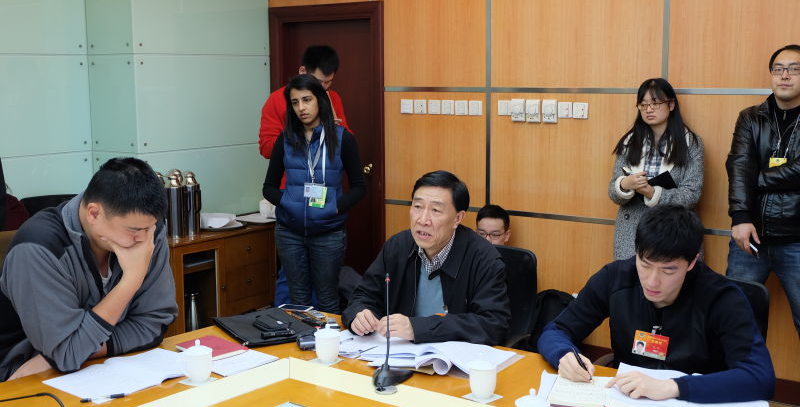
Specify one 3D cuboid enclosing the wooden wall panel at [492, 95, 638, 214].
[{"bbox_3d":[0.953,-0.266,4.937,1.012,0.683,0.030,5,10,34],"label":"wooden wall panel"}]

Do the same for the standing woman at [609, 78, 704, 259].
[{"bbox_3d":[1.306,0.193,4.574,0.460,1.660,0.340,5,10,34],"label":"standing woman"}]

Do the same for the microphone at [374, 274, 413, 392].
[{"bbox_3d":[-0.021,0.380,2.740,0.095,0.340,0.165,8,12,42],"label":"microphone"}]

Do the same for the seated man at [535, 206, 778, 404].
[{"bbox_3d":[0.850,0.635,2.858,0.680,1.300,0.680,5,10,32],"label":"seated man"}]

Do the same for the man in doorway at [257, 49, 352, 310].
[{"bbox_3d":[-0.499,0.043,4.963,0.520,1.790,0.380,-5,10,-30],"label":"man in doorway"}]

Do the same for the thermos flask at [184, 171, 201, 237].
[{"bbox_3d":[-1.173,0.004,5.016,0.120,0.360,0.090,6,11,39],"label":"thermos flask"}]

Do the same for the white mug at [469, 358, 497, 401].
[{"bbox_3d":[0.247,0.500,2.625,0.086,0.132,0.112,0,9,5],"label":"white mug"}]

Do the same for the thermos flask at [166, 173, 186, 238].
[{"bbox_3d":[-1.361,0.010,5.377,0.130,0.380,0.105,-3,9,-20],"label":"thermos flask"}]

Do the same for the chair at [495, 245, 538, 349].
[{"bbox_3d":[0.168,0.665,3.414,0.560,1.000,0.600,5,10,34],"label":"chair"}]

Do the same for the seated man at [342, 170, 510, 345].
[{"bbox_3d":[0.131,0.530,3.198,0.580,1.330,0.780,6,11,38],"label":"seated man"}]

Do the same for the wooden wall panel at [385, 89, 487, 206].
[{"bbox_3d":[0.220,-0.350,5.585,0.739,0.696,0.030,5,10,34],"label":"wooden wall panel"}]

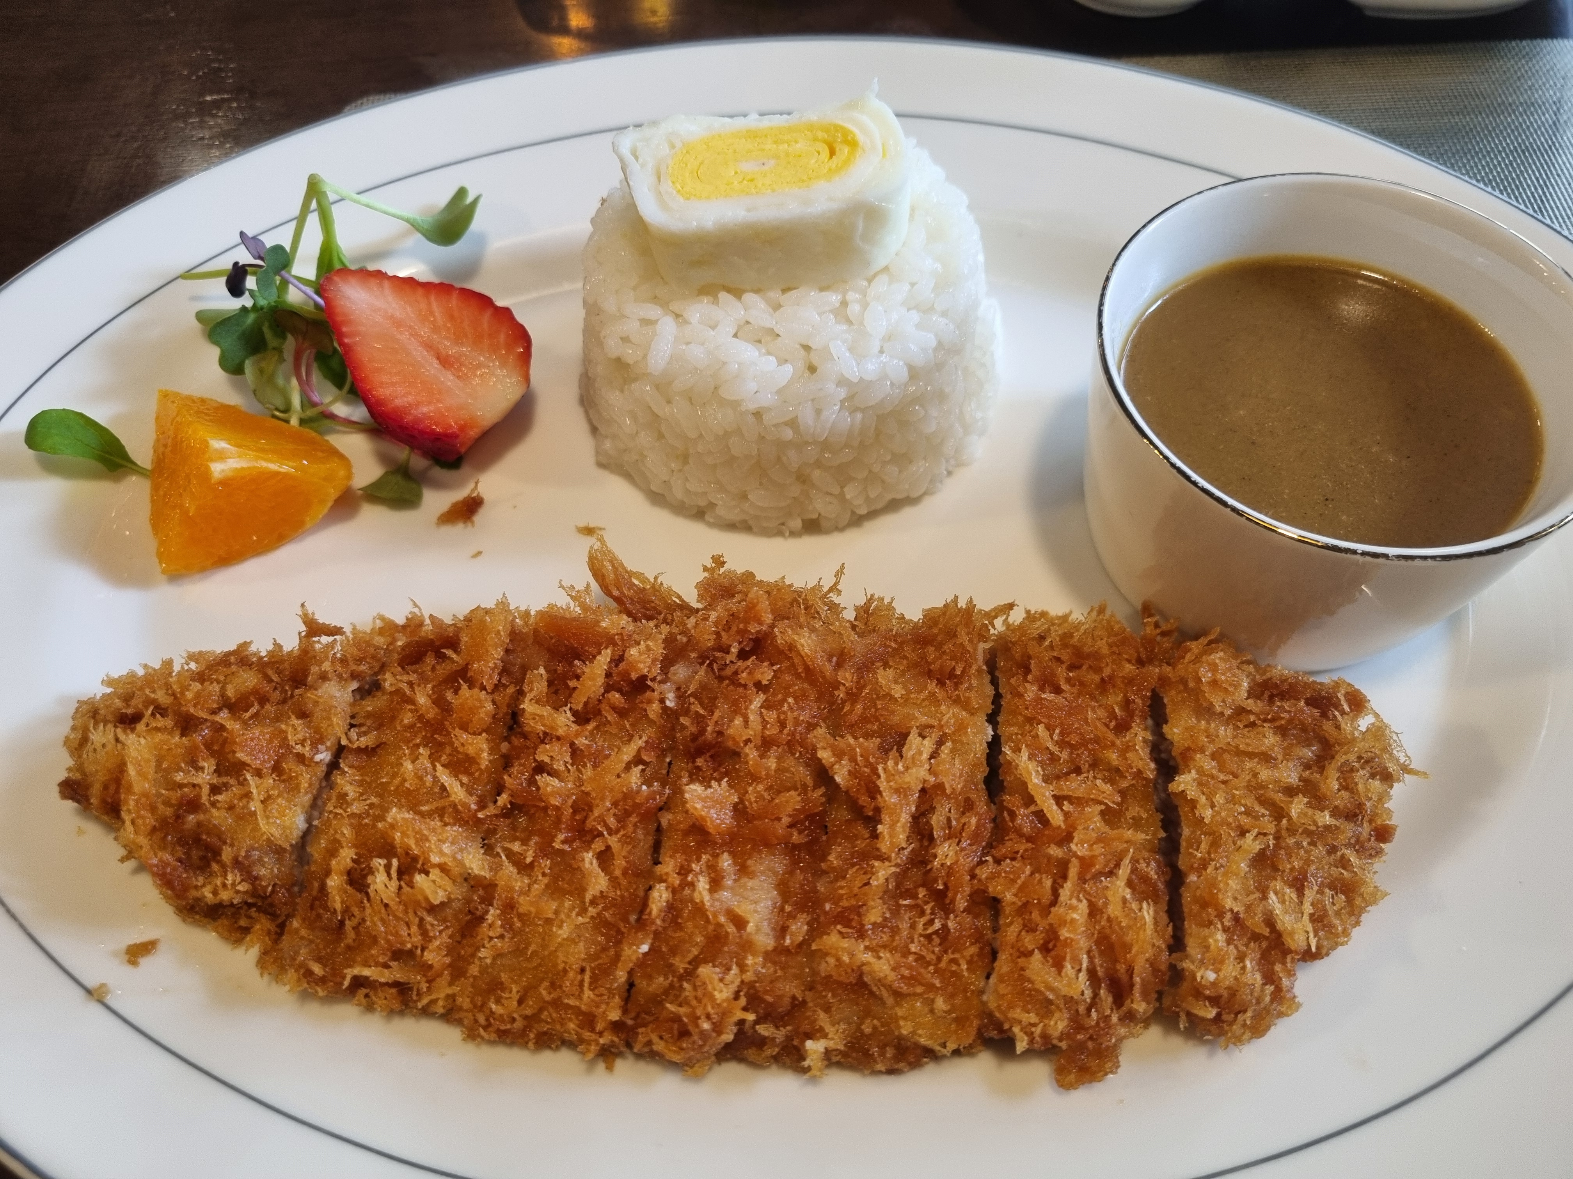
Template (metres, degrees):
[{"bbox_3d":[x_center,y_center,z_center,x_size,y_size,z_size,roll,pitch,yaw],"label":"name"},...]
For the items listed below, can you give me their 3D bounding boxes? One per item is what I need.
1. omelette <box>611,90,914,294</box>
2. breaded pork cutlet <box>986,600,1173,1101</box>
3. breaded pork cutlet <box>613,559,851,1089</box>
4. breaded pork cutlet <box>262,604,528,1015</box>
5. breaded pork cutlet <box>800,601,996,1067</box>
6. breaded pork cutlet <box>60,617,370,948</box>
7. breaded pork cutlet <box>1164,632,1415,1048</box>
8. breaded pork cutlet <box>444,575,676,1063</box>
[{"bbox_3d":[-0.004,-0.070,0.213,0.050,0.018,0.030,-8,59,-2],"label":"omelette"},{"bbox_3d":[0.046,0.037,0.186,0.028,0.016,0.076,5,60,6],"label":"breaded pork cutlet"},{"bbox_3d":[-0.007,0.032,0.190,0.030,0.018,0.084,3,59,4],"label":"breaded pork cutlet"},{"bbox_3d":[-0.062,0.033,0.194,0.033,0.016,0.069,3,60,5],"label":"breaded pork cutlet"},{"bbox_3d":[0.020,0.036,0.188,0.025,0.017,0.078,4,60,5],"label":"breaded pork cutlet"},{"bbox_3d":[-0.096,0.030,0.197,0.049,0.015,0.052,6,60,6],"label":"breaded pork cutlet"},{"bbox_3d":[0.077,0.039,0.185,0.036,0.015,0.063,6,60,6],"label":"breaded pork cutlet"},{"bbox_3d":[-0.034,0.034,0.191,0.030,0.017,0.077,1,59,3],"label":"breaded pork cutlet"}]

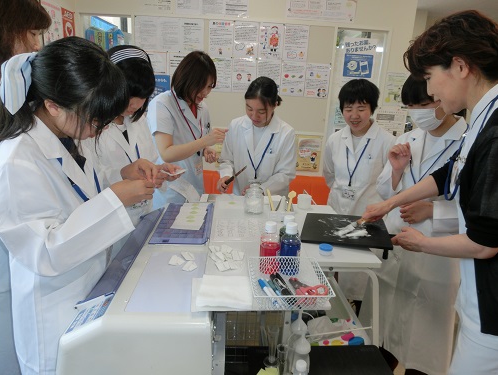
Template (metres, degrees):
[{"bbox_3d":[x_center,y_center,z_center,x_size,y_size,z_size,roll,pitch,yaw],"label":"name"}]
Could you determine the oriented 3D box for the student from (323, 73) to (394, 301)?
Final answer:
[{"bbox_3d":[0.541,0.203,1.820,0.400,1.480,0.290,9,16,23],"label":"student"}]

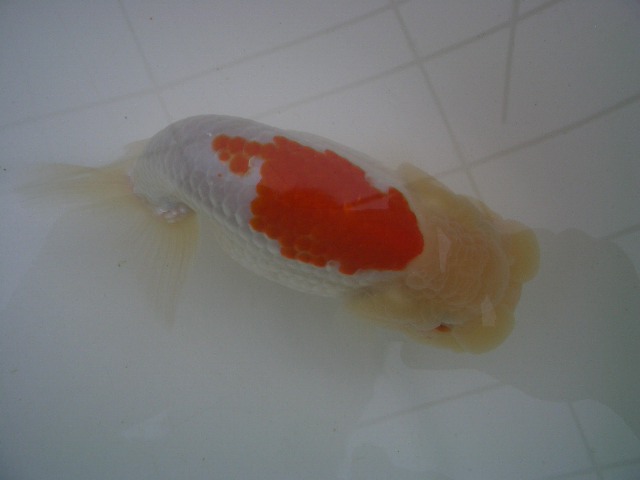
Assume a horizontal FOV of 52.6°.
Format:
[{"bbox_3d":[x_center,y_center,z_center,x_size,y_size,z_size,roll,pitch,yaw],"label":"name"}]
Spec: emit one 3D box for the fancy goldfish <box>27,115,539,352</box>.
[{"bbox_3d":[-0.014,0.002,0.228,0.167,0.057,0.067,17,70,6],"label":"fancy goldfish"}]

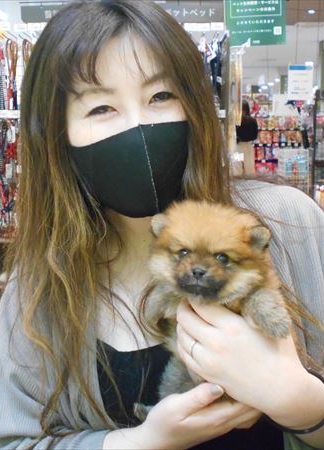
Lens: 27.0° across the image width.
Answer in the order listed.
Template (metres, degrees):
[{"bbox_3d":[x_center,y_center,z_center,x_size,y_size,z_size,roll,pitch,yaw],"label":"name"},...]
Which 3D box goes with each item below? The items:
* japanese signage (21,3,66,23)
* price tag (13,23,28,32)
[{"bbox_3d":[-0.750,-1.455,4.650,0.440,0.130,0.015,0,7,1],"label":"japanese signage"},{"bbox_3d":[-0.633,-0.884,3.030,0.058,0.034,0.005,0,7,1],"label":"price tag"}]

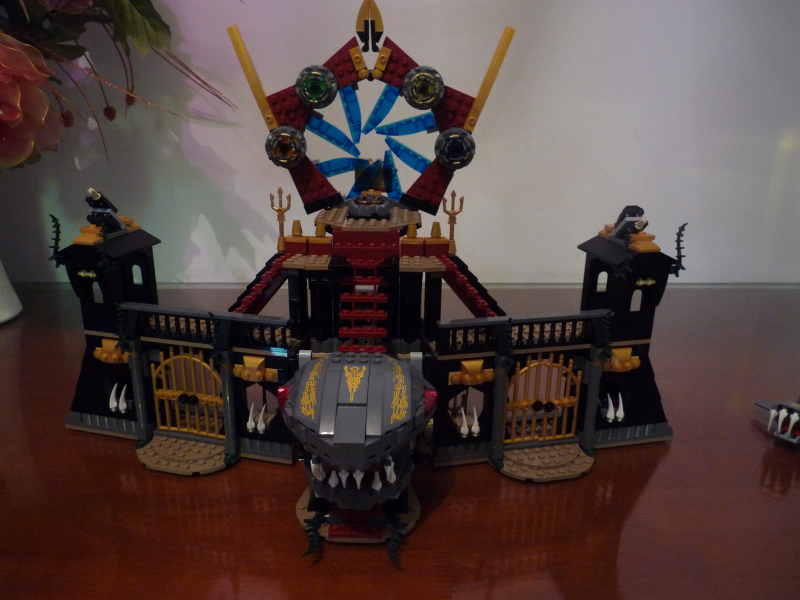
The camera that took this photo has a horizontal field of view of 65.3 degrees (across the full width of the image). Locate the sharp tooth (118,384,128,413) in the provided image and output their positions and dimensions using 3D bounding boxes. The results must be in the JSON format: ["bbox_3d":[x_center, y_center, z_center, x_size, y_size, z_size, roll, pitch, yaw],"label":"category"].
[{"bbox_3d":[-0.206,0.075,0.466,0.007,0.021,0.009,5,19,13],"label":"sharp tooth"}]

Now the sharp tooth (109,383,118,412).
[{"bbox_3d":[-0.214,0.074,0.468,0.007,0.021,0.009,5,19,13],"label":"sharp tooth"}]

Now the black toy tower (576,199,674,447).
[{"bbox_3d":[0.173,0.022,0.459,0.077,0.184,0.048,-3,19,-12],"label":"black toy tower"}]

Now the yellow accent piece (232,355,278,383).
[{"bbox_3d":[-0.101,0.048,0.428,0.033,0.016,0.008,5,19,13],"label":"yellow accent piece"}]

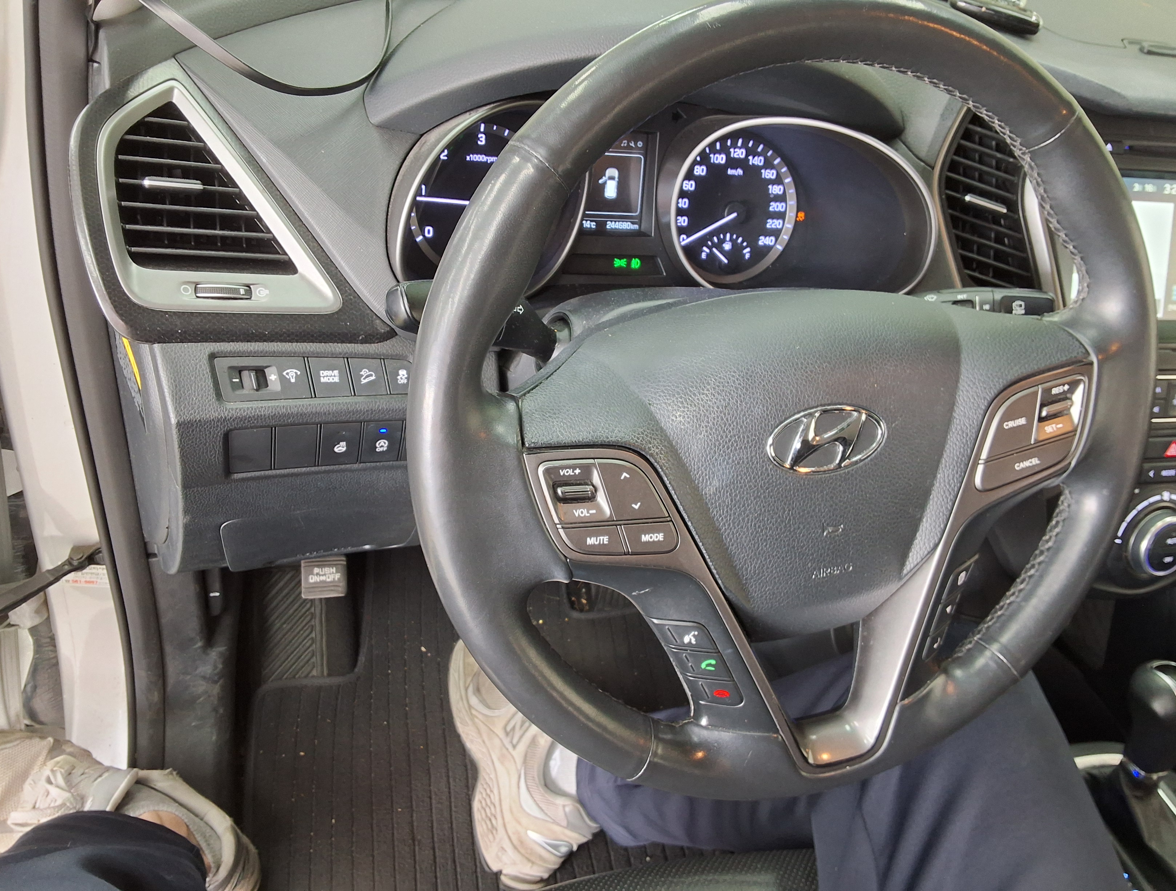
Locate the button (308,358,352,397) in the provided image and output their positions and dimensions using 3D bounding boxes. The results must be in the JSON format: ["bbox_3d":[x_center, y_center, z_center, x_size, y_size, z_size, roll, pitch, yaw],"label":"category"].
[{"bbox_3d":[-0.140,-0.038,0.521,0.021,0.022,0.010,-3,23,-17],"label":"button"}]

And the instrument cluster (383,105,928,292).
[{"bbox_3d":[0.059,-0.155,0.629,0.377,0.120,0.050,-3,15,-17],"label":"instrument cluster"}]

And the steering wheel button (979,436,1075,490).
[{"bbox_3d":[0.220,0.009,0.487,0.062,0.015,0.008,-15,17,-14],"label":"steering wheel button"}]

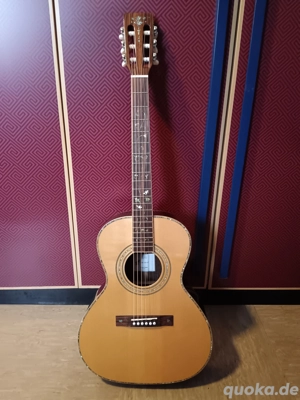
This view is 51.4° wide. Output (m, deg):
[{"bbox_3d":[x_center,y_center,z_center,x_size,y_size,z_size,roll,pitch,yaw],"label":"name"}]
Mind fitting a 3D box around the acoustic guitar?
[{"bbox_3d":[-0.019,0.021,0.883,0.381,1.022,0.114,-1,7,0],"label":"acoustic guitar"}]

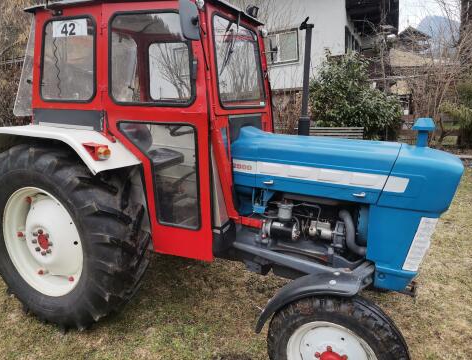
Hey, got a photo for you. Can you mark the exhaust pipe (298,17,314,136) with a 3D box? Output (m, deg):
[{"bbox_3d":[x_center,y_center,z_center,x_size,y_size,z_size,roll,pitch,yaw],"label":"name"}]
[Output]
[{"bbox_3d":[0.451,-0.664,2.393,0.095,0.790,0.076,7,14,24],"label":"exhaust pipe"}]

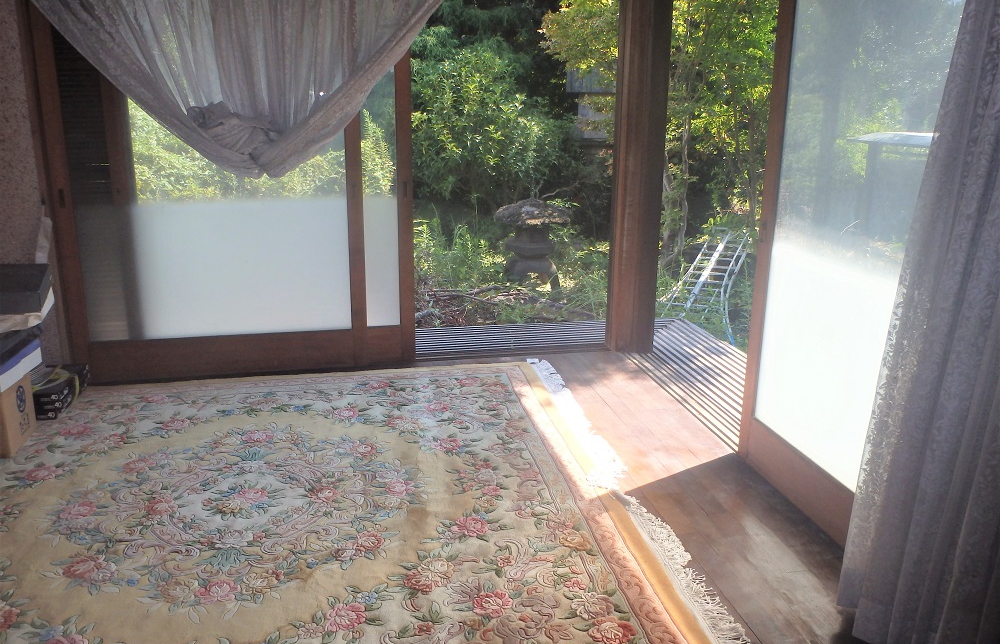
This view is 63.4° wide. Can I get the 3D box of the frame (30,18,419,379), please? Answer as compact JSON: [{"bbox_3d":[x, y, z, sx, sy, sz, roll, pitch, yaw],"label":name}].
[{"bbox_3d":[-1.222,-0.643,3.800,1.619,1.824,0.090,-2,15,-11],"label":"frame"}]

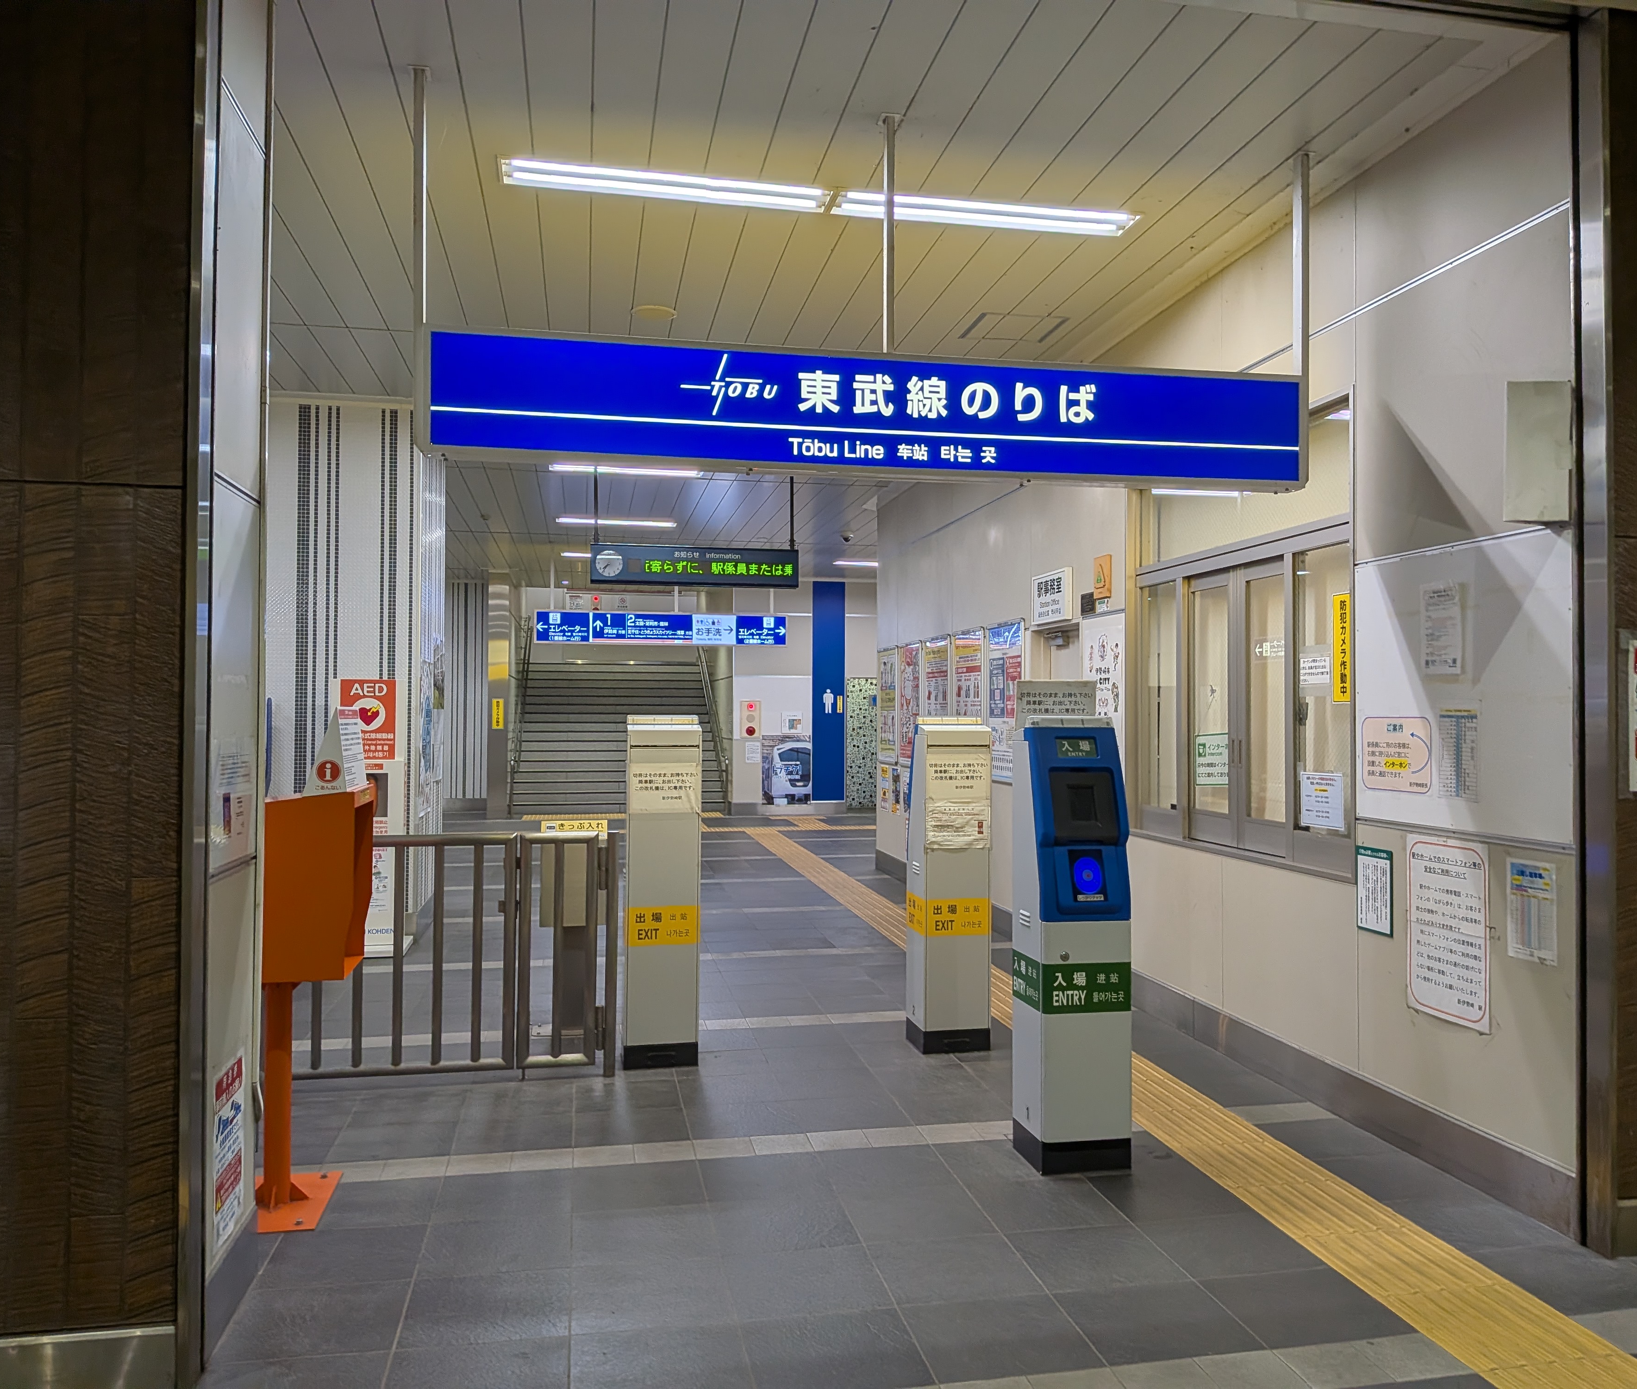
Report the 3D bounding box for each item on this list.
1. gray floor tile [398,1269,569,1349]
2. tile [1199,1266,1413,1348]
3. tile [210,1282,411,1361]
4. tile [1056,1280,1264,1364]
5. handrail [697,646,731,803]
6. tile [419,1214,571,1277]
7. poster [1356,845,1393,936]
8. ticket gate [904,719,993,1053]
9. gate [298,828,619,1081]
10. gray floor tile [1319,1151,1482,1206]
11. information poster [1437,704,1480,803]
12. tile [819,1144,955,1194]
[{"bbox_3d":[-0.847,1.578,3.304,0.408,0.012,0.397,0,-1,-10],"label":"gray floor tile"},{"bbox_3d":[1.260,1.592,3.312,0.415,0.020,0.385,0,-1,-10],"label":"tile"},{"bbox_3d":[-1.253,1.575,3.229,0.408,0.012,0.397,0,-1,-10],"label":"tile"},{"bbox_3d":[0.847,1.581,3.223,0.408,0.012,0.397,0,-1,-10],"label":"tile"},{"bbox_3d":[-1.821,0.212,21.683,0.140,3.100,5.000,0,-1,-11],"label":"handrail"},{"bbox_3d":[-0.918,1.586,3.686,0.407,0.015,0.394,0,-1,-11],"label":"tile"},{"bbox_3d":[2.043,0.724,4.731,0.010,0.311,0.211,0,-1,-10],"label":"poster"},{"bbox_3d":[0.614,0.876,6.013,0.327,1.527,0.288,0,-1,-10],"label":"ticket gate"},{"bbox_3d":[-1.526,1.087,5.279,1.393,1.030,0.055,0,-1,-10],"label":"gate"},{"bbox_3d":[1.888,1.593,4.218,0.355,0.015,0.400,0,-1,-11],"label":"gray floor tile"},{"bbox_3d":[2.071,0.192,4.161,0.009,0.300,0.200,0,-1,-11],"label":"information poster"},{"bbox_3d":[0.236,1.613,4.344,0.415,0.010,0.389,0,-1,-10],"label":"tile"}]

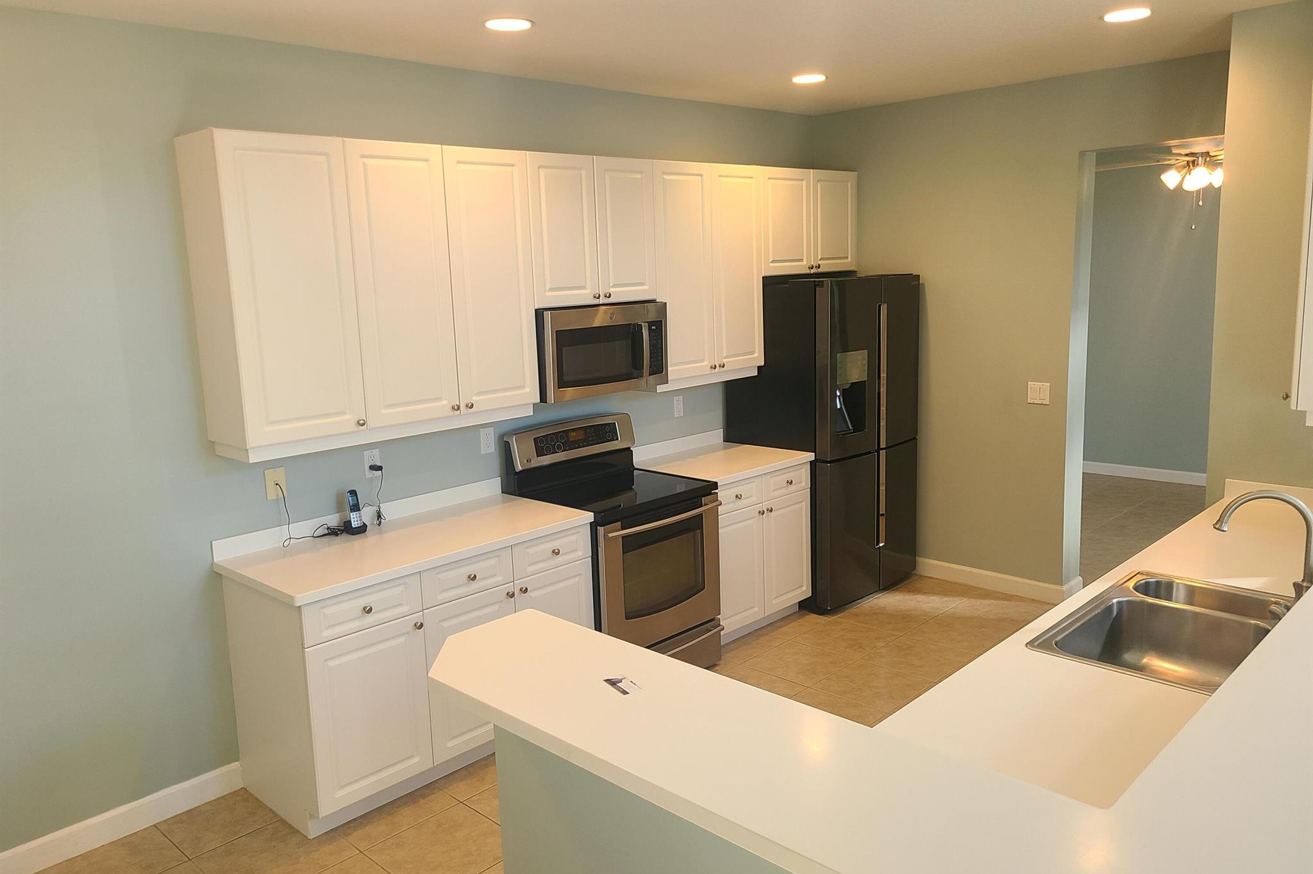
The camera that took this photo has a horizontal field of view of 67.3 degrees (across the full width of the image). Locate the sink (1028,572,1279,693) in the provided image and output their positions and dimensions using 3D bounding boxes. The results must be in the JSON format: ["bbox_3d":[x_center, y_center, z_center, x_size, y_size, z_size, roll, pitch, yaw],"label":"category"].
[{"bbox_3d":[1.472,0.614,2.738,0.556,0.196,0.832,8,14,43],"label":"sink"}]

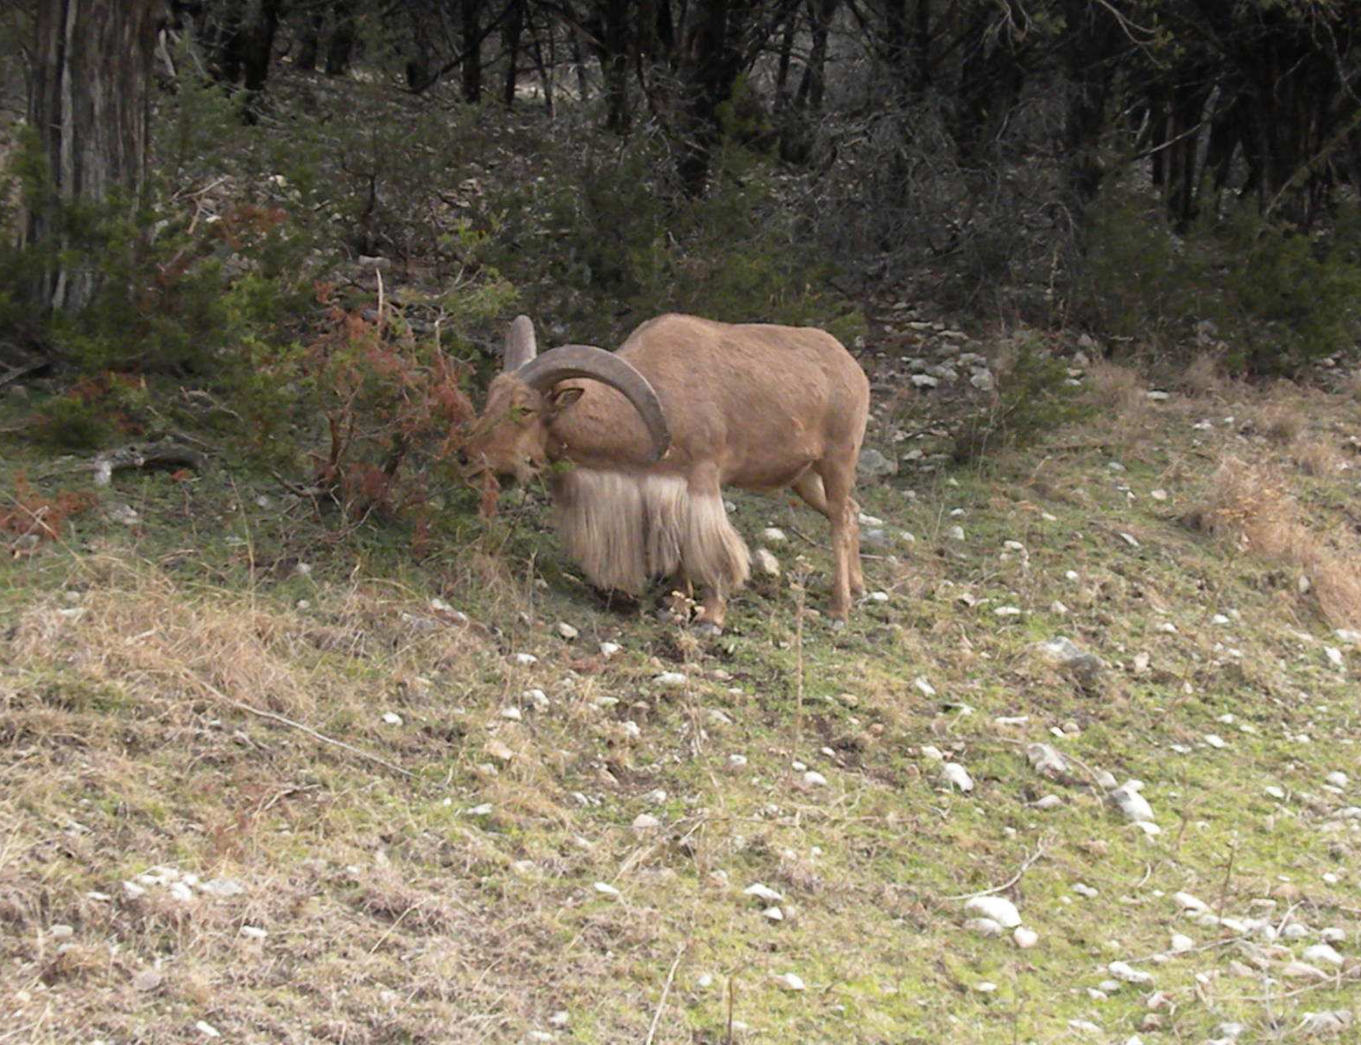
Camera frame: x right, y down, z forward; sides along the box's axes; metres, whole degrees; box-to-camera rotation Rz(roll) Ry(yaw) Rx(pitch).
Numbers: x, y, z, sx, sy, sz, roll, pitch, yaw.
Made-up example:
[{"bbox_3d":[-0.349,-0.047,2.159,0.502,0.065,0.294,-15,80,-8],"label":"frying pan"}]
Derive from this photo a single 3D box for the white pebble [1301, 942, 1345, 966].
[{"bbox_3d":[1.489,1.003,6.720,0.097,0.045,0.065,0,5,0],"label":"white pebble"}]

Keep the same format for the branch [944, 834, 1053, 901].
[{"bbox_3d":[0.791,0.857,7.200,0.330,0.110,0.120,-4,6,-38],"label":"branch"}]

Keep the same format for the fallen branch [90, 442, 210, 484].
[{"bbox_3d":[-1.956,-0.222,10.700,0.460,0.125,0.160,-2,6,-25],"label":"fallen branch"}]

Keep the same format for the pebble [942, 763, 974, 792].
[{"bbox_3d":[0.741,0.681,7.750,0.085,0.055,0.075,0,5,0],"label":"pebble"}]

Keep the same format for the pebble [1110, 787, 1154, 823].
[{"bbox_3d":[1.176,0.737,7.550,0.115,0.070,0.090,0,5,0],"label":"pebble"}]

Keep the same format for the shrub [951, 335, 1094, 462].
[{"bbox_3d":[1.305,-0.477,11.100,0.520,0.450,0.450,0,5,0],"label":"shrub"}]

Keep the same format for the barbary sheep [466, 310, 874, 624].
[{"bbox_3d":[-0.043,-0.152,9.100,1.360,0.970,0.500,-4,8,-33],"label":"barbary sheep"}]

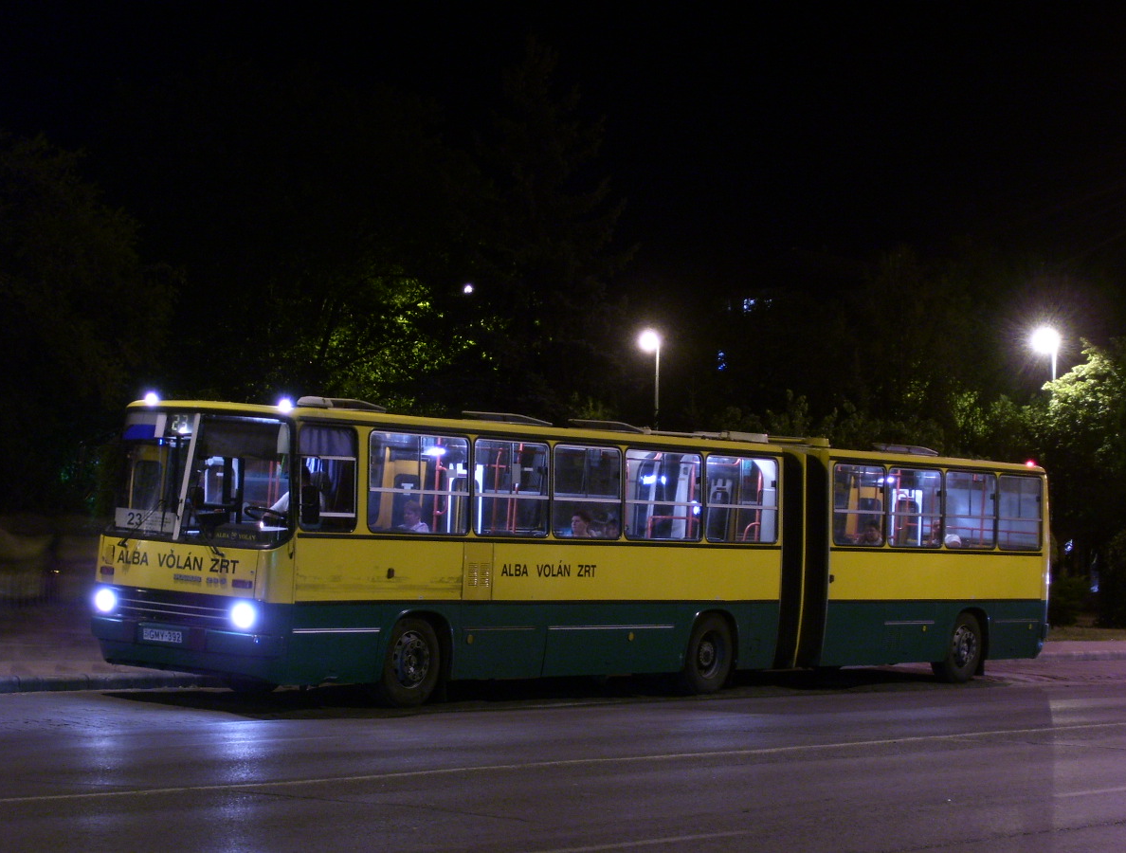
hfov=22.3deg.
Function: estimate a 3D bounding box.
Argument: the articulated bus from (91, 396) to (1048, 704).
[{"bbox_3d":[1.030,1.576,34.628,2.500,3.160,16.400,2,-1,37],"label":"articulated bus"}]

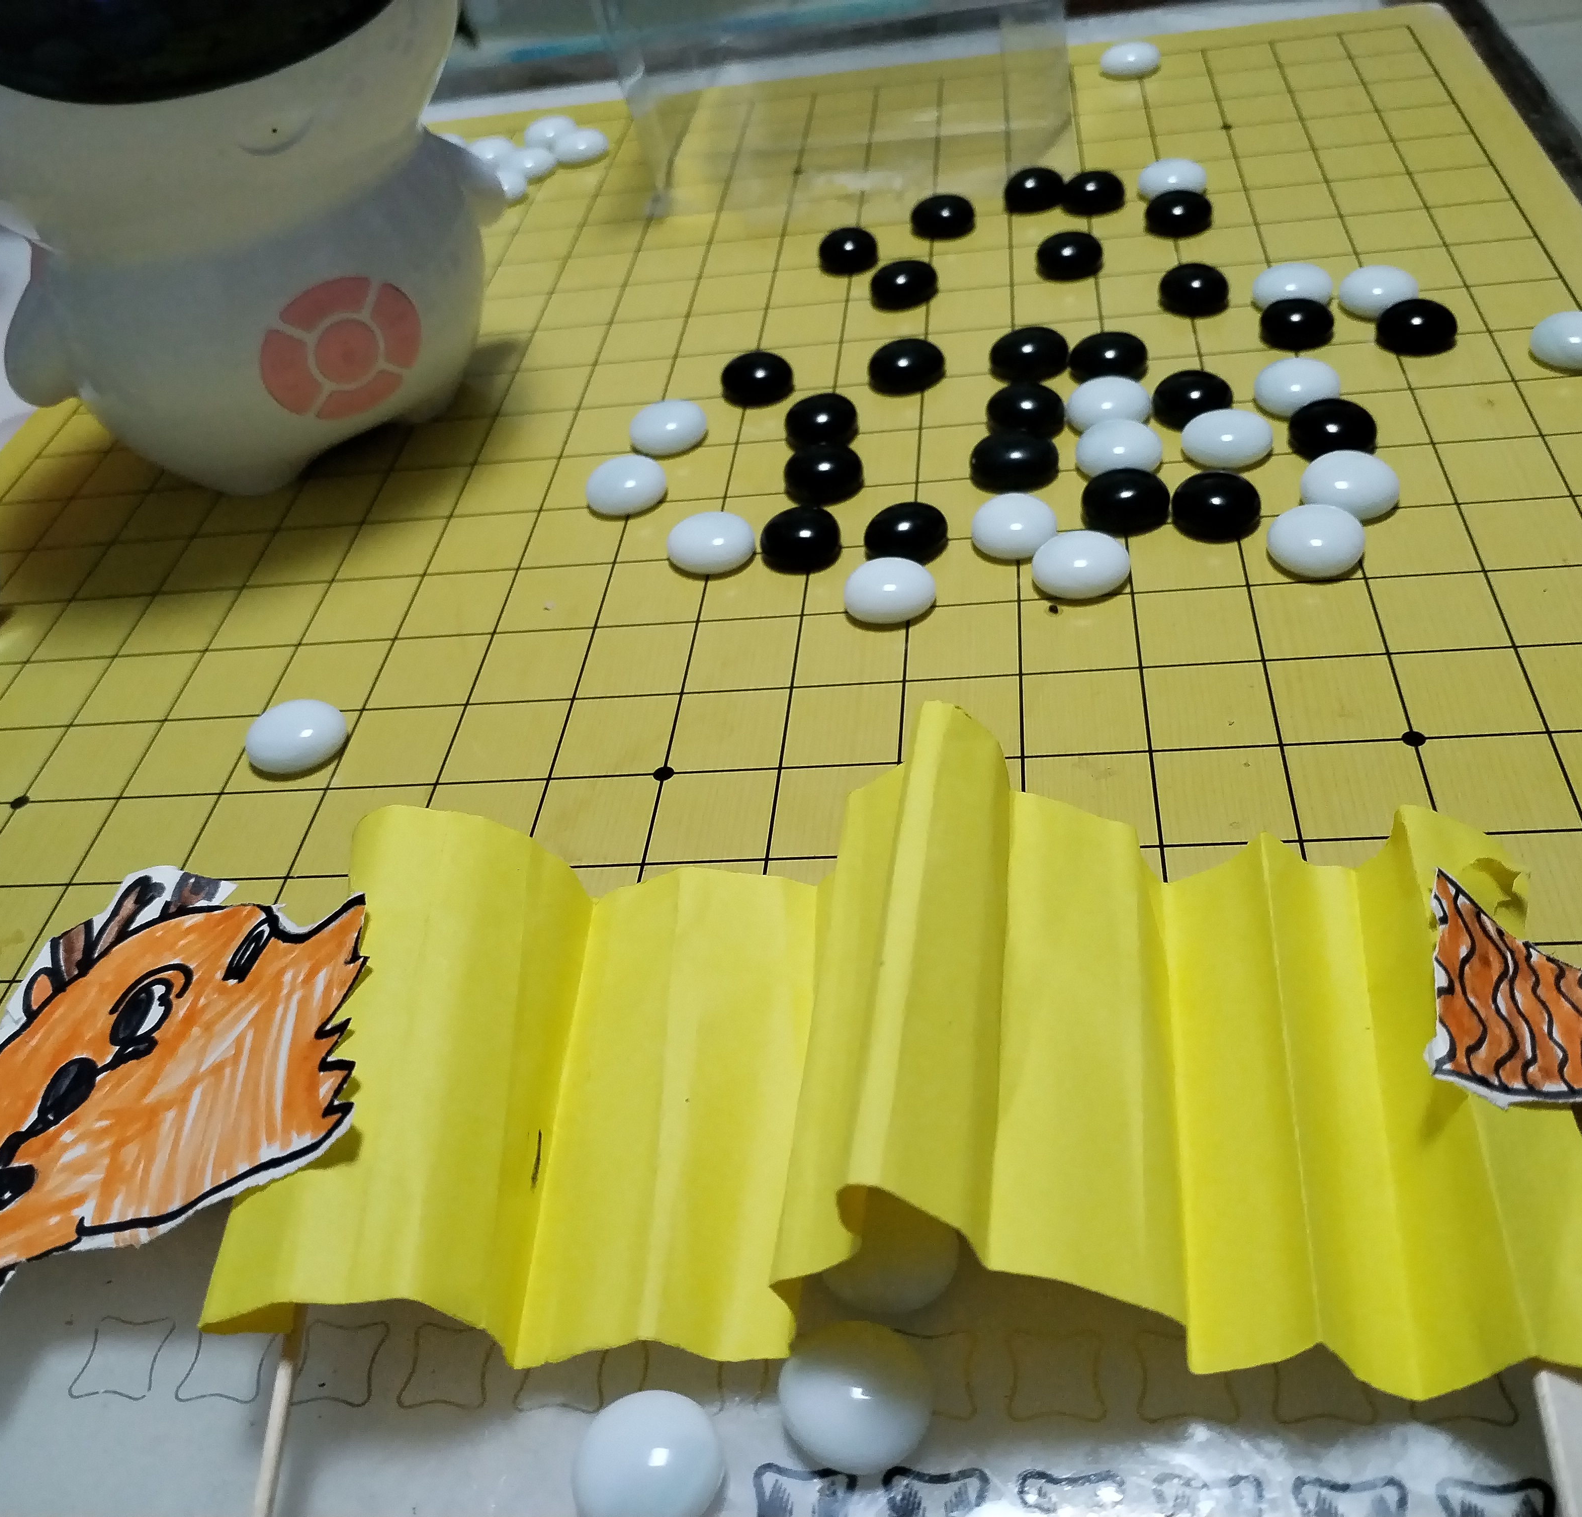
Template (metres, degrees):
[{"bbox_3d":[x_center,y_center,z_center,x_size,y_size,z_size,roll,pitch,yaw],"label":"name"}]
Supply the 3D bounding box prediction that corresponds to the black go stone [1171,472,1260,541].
[{"bbox_3d":[0.091,-0.055,0.325,0.019,0.010,0.019,-3,43,10],"label":"black go stone"}]

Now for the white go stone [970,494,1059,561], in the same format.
[{"bbox_3d":[0.050,-0.051,0.337,0.020,0.010,0.020,-3,43,10],"label":"white go stone"}]

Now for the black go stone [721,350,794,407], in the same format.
[{"bbox_3d":[-0.009,-0.100,0.397,0.019,0.010,0.019,-3,43,10],"label":"black go stone"}]

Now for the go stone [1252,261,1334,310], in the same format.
[{"bbox_3d":[0.129,-0.121,0.390,0.019,0.010,0.019,-3,43,10],"label":"go stone"}]

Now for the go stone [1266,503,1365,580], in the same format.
[{"bbox_3d":[0.108,-0.045,0.311,0.019,0.010,0.019,-3,43,10],"label":"go stone"}]

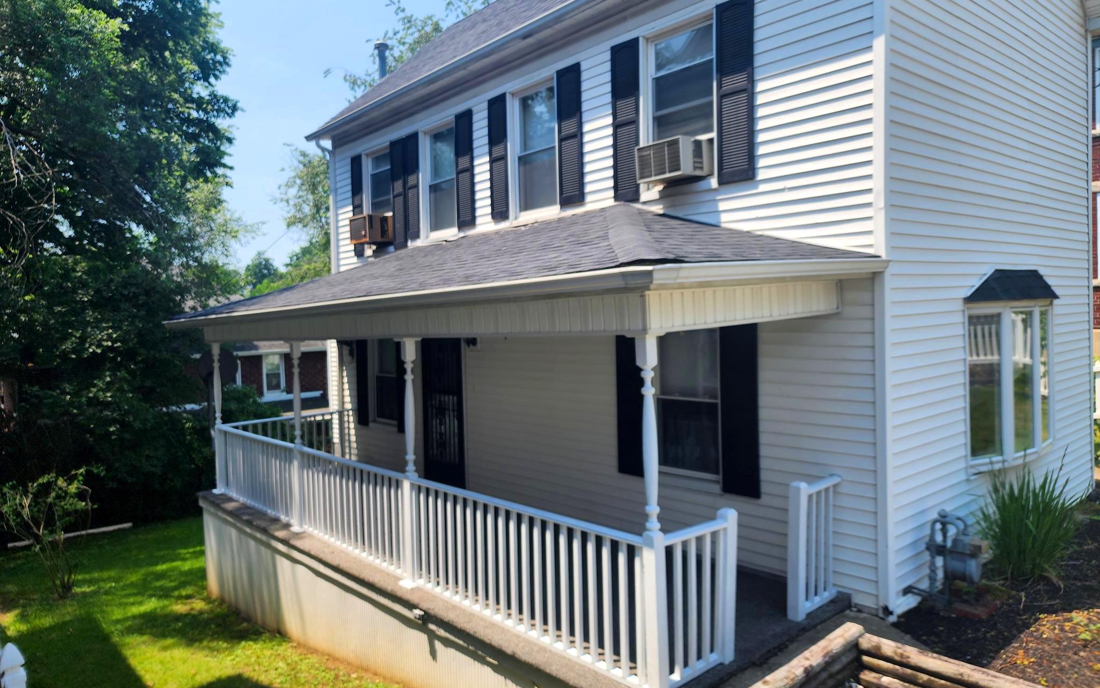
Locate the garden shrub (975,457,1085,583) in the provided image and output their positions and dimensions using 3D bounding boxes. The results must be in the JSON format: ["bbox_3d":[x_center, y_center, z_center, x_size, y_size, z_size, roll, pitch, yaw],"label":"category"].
[{"bbox_3d":[3.920,1.450,5.980,0.850,1.020,0.880,-5,3,-41],"label":"garden shrub"}]

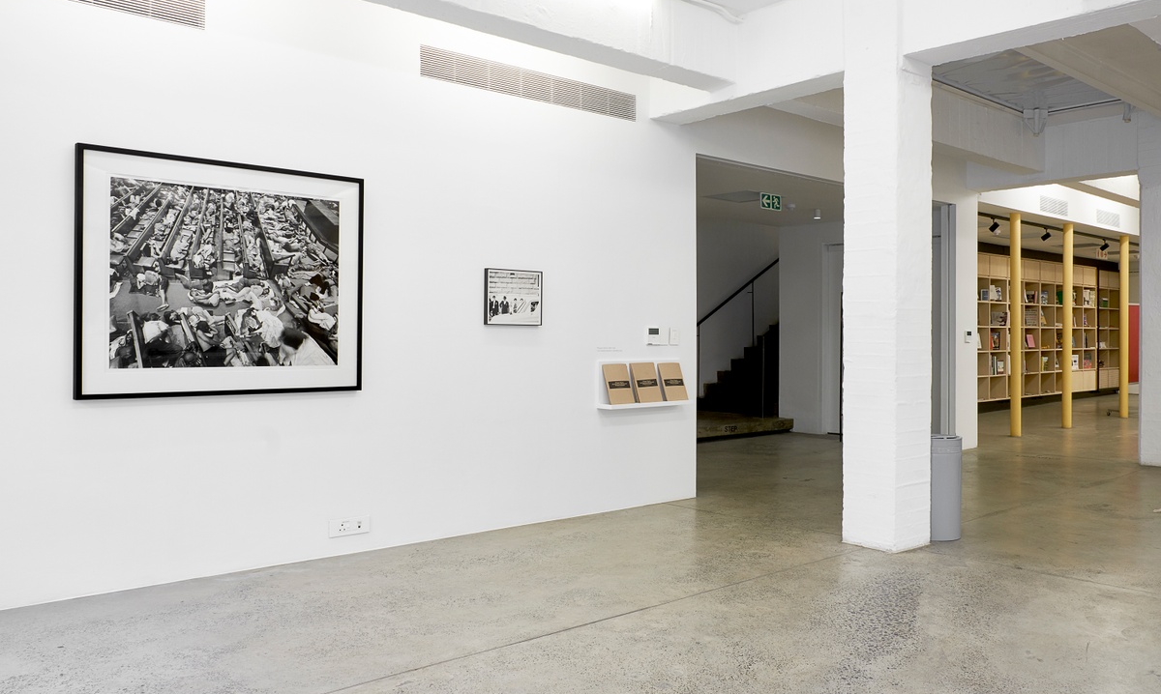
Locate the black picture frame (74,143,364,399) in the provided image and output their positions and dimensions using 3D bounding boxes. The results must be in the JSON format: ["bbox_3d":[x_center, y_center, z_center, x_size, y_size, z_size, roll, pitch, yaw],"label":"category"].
[{"bbox_3d":[-1.709,-0.336,4.289,1.365,1.137,0.045,0,0,-39],"label":"black picture frame"}]

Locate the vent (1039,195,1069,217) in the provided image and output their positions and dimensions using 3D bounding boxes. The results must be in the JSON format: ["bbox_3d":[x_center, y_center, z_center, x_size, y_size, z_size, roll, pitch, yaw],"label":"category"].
[{"bbox_3d":[6.000,-1.777,11.000,0.797,0.180,0.029,0,0,-39],"label":"vent"}]

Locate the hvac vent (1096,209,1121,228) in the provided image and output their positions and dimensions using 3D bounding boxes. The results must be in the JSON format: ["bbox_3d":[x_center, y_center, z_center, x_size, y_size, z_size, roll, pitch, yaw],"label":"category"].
[{"bbox_3d":[7.331,-1.781,12.073,0.809,0.188,0.029,0,0,-39],"label":"hvac vent"}]

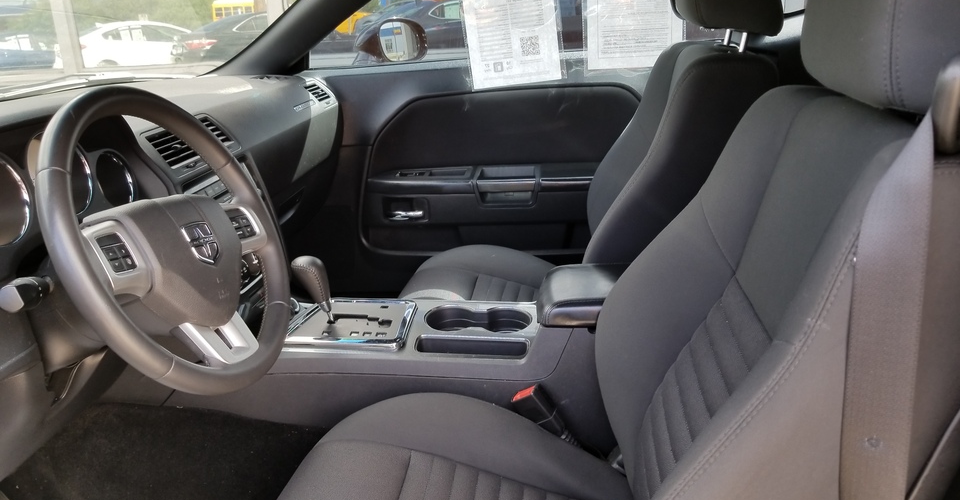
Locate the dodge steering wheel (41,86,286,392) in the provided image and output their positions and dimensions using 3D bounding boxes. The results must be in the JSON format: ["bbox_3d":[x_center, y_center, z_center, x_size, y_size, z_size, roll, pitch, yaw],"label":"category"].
[{"bbox_3d":[-0.369,-0.005,0.860,0.115,0.383,0.383,-23,12,14],"label":"dodge steering wheel"}]

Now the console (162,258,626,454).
[{"bbox_3d":[-0.048,0.153,1.260,0.920,0.320,0.290,0,17,8],"label":"console"}]

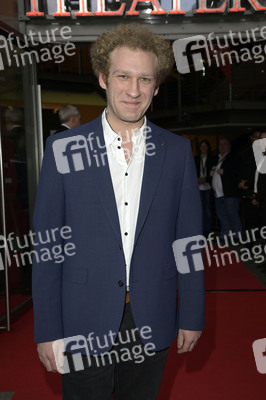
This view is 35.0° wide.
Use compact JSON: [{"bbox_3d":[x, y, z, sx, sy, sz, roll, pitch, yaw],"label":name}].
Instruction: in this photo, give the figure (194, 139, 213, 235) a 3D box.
[{"bbox_3d":[1.280,-0.198,7.420,0.470,1.680,0.320,0,6,14],"label":"figure"}]

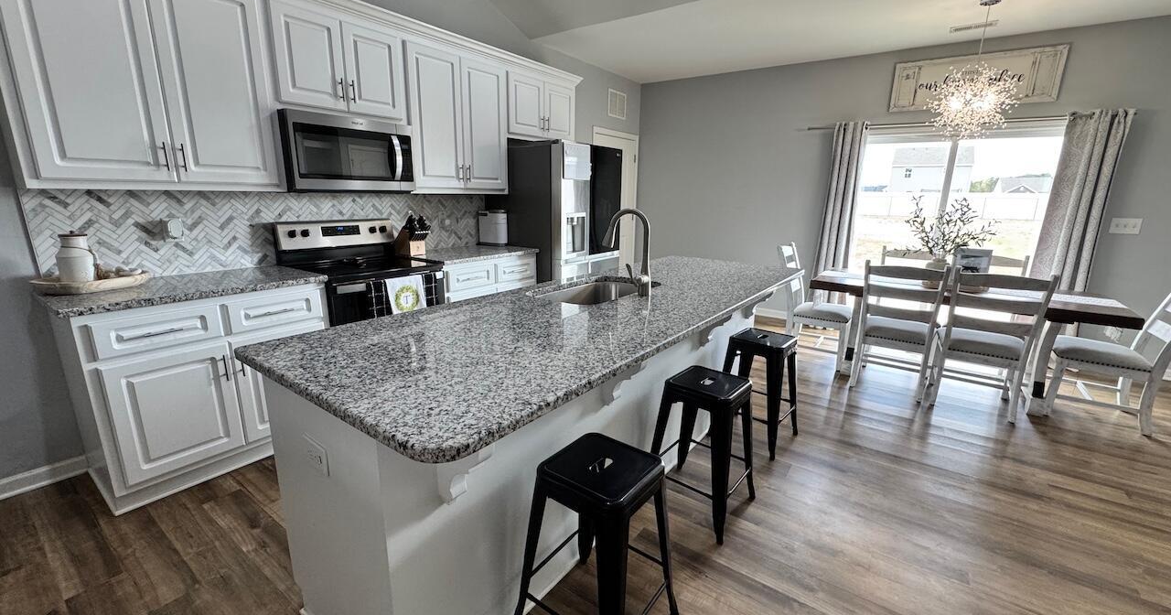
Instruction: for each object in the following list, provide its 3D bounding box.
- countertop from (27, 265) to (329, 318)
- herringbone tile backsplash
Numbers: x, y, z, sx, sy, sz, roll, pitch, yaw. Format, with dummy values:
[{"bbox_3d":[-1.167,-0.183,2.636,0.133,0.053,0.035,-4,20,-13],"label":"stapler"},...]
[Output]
[{"bbox_3d":[-1.933,-0.105,2.345,0.622,0.035,0.989,11,17,35],"label":"countertop"},{"bbox_3d":[-1.668,-0.541,3.122,0.015,0.445,2.624,11,17,35],"label":"herringbone tile backsplash"}]

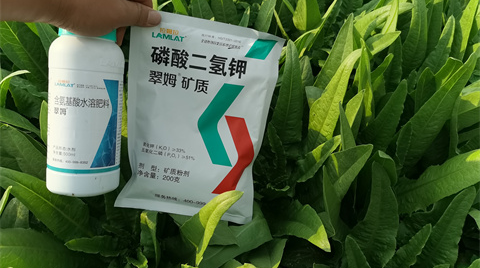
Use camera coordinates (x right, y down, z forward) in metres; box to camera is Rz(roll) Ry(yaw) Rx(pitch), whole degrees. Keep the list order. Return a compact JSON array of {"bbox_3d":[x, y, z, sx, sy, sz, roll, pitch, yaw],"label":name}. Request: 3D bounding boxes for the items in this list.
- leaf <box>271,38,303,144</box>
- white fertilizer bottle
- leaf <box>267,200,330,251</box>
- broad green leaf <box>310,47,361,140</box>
[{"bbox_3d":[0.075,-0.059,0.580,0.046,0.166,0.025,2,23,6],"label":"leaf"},{"bbox_3d":[-0.157,-0.029,0.380,0.071,0.178,0.071,1,7,-23],"label":"white fertilizer bottle"},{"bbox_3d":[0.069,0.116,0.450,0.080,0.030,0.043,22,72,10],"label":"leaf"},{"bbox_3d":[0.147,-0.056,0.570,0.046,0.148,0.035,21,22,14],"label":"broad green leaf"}]

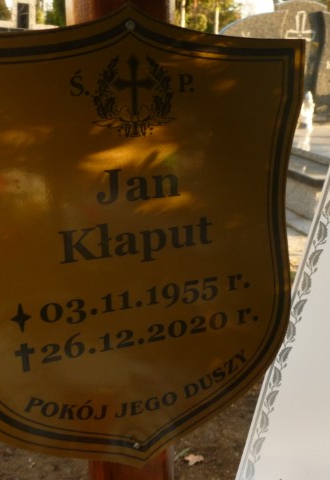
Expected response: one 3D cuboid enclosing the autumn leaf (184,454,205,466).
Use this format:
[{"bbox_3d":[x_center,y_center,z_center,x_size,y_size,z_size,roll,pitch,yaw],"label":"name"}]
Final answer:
[{"bbox_3d":[0.084,0.626,1.470,0.060,0.013,0.035,1,20,4],"label":"autumn leaf"}]

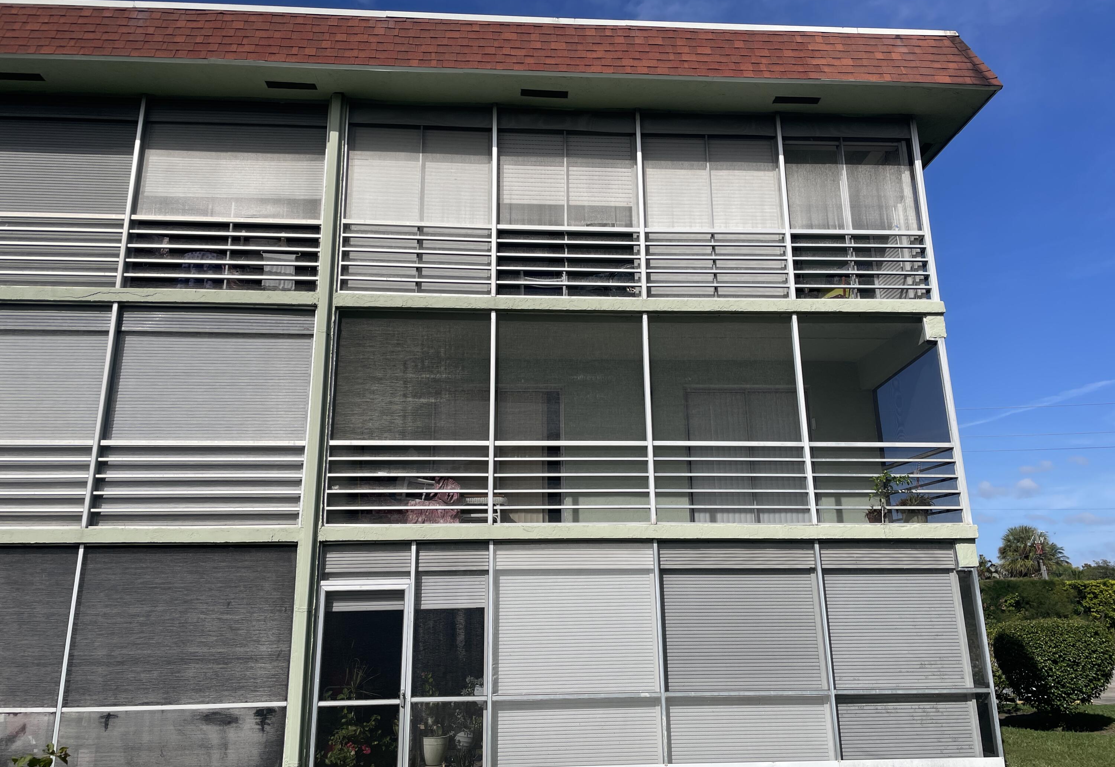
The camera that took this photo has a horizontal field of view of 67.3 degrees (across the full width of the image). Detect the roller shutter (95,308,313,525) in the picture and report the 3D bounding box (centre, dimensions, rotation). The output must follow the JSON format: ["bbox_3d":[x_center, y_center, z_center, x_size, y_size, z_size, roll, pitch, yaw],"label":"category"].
[{"bbox_3d":[-3.787,0.338,9.088,2.140,2.420,0.160,0,-15,-4],"label":"roller shutter"}]

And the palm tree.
[{"bbox_3d":[23.315,9.710,40.258,3.700,5.672,3.700,0,-15,-4],"label":"palm tree"}]

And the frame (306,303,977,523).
[{"bbox_3d":[0.977,0.589,10.209,7.000,2.460,1.850,0,-15,-4],"label":"frame"}]

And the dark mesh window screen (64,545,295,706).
[{"bbox_3d":[-3.780,2.407,8.464,2.180,1.560,0.080,0,-15,-4],"label":"dark mesh window screen"}]

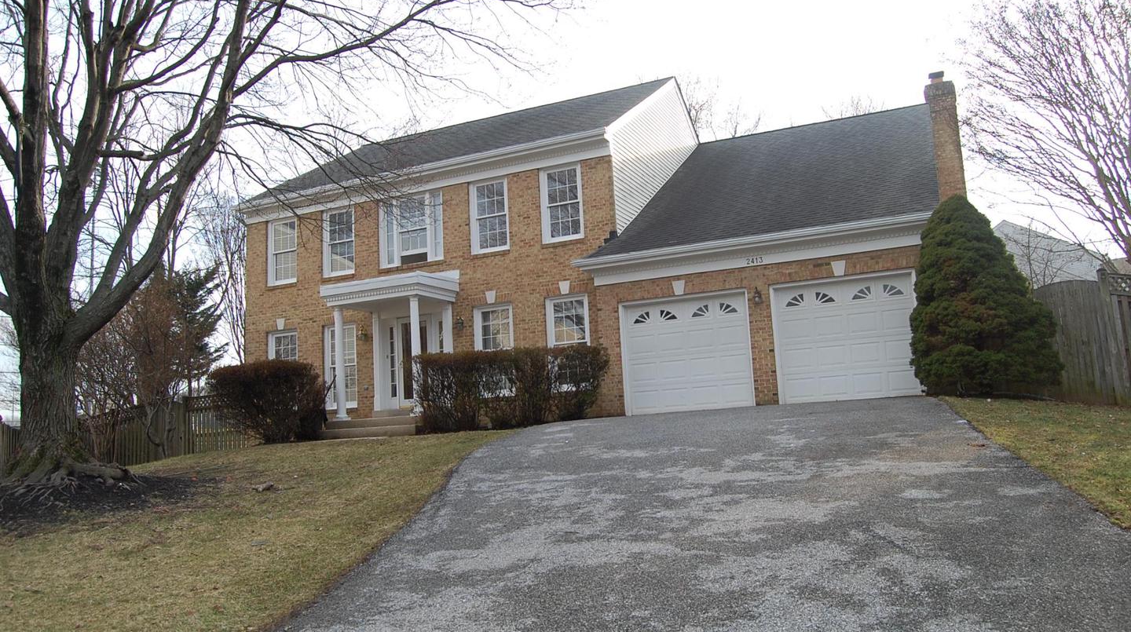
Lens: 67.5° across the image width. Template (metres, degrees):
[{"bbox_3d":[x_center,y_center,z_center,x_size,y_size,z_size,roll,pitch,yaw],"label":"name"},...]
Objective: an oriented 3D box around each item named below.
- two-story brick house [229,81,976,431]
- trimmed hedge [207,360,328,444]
[{"bbox_3d":[1.297,-1.743,22.223,16.850,9.150,12.000,-6,-8,24],"label":"two-story brick house"},{"bbox_3d":[-6.479,1.901,18.594,2.320,1.820,1.450,-6,-8,24],"label":"trimmed hedge"}]

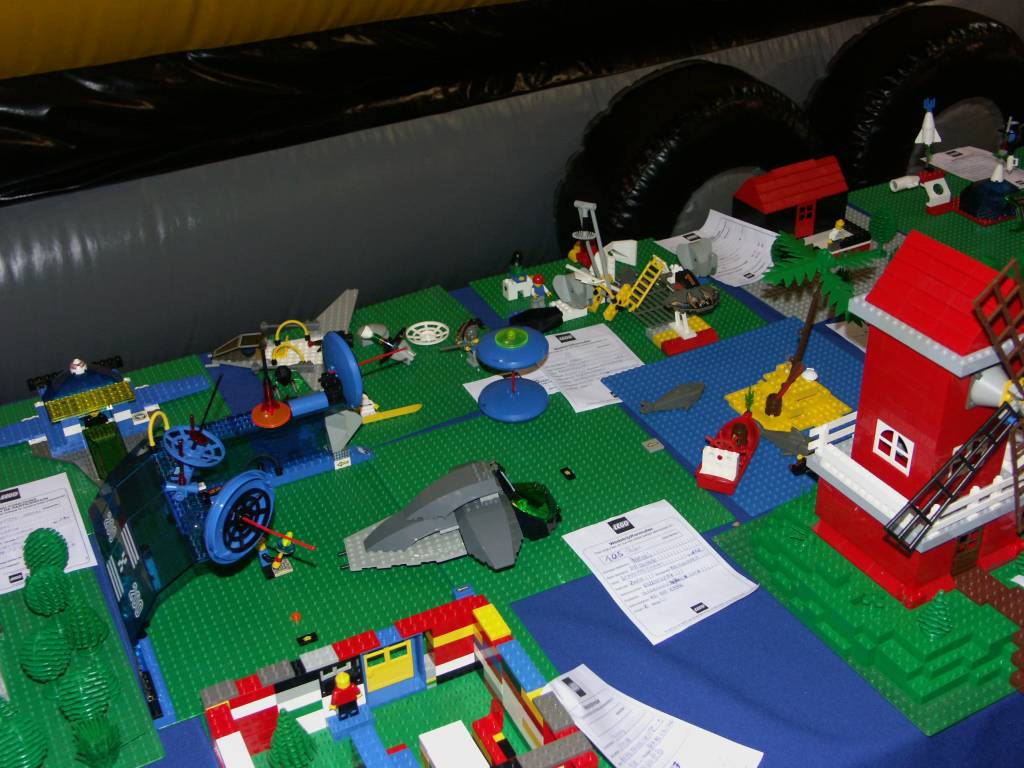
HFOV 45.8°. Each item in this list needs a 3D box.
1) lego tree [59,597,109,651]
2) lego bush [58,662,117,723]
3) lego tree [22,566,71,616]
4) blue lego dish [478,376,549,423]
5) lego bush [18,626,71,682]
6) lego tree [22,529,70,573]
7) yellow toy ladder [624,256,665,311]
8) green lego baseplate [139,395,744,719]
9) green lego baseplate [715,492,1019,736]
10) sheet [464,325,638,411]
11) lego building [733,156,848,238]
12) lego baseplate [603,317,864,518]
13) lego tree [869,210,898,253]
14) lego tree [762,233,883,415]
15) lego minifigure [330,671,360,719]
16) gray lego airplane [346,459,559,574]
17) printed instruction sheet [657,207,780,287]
[{"bbox_3d":[-0.332,0.189,0.944,0.036,0.058,0.036,-16,36,-21],"label":"lego tree"},{"bbox_3d":[-0.308,0.228,0.883,0.038,0.059,0.038,-18,37,-23],"label":"lego bush"},{"bbox_3d":[-0.371,0.170,0.972,0.034,0.059,0.034,-18,37,-23],"label":"lego tree"},{"bbox_3d":[0.002,0.010,1.233,0.073,0.018,0.073,-1,34,1],"label":"blue lego dish"},{"bbox_3d":[-0.350,0.209,0.913,0.035,0.059,0.035,-18,37,-23],"label":"lego bush"},{"bbox_3d":[-0.383,0.149,1.003,0.035,0.059,0.035,-18,37,-23],"label":"lego tree"},{"bbox_3d":[0.152,-0.114,1.376,0.008,0.064,0.020,21,13,-44],"label":"yellow toy ladder"},{"bbox_3d":[-0.087,0.126,1.082,0.513,0.007,0.256,-16,36,-21],"label":"green lego baseplate"},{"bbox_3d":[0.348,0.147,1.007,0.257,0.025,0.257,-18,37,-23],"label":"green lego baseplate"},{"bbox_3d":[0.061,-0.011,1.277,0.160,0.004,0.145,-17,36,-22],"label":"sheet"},{"bbox_3d":[0.349,-0.234,1.521,0.133,0.085,0.064,-20,37,-25],"label":"lego building"},{"bbox_3d":[0.267,0.021,1.227,0.256,0.005,0.256,-18,37,-23],"label":"lego baseplate"},{"bbox_3d":[0.452,-0.185,1.476,0.035,0.059,0.035,-18,37,-23],"label":"lego tree"},{"bbox_3d":[0.297,-0.063,1.189,0.135,0.165,0.128,-16,36,-21],"label":"lego tree"},{"bbox_3d":[-0.119,0.225,0.874,0.024,0.040,0.015,-16,36,-21],"label":"lego minifigure"},{"bbox_3d":[-0.054,0.118,1.040,0.195,0.060,0.106,-15,36,-20],"label":"gray lego airplane"},{"bbox_3d":[0.254,-0.172,1.476,0.092,0.042,0.148,-19,37,-24],"label":"printed instruction sheet"}]

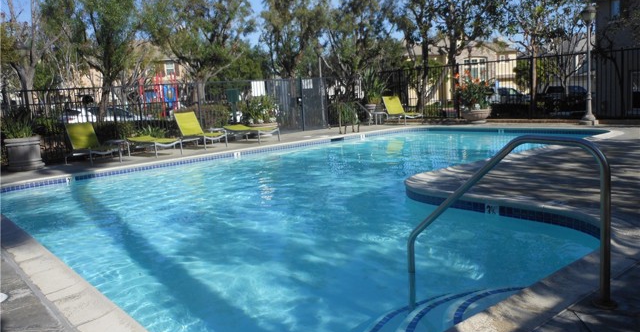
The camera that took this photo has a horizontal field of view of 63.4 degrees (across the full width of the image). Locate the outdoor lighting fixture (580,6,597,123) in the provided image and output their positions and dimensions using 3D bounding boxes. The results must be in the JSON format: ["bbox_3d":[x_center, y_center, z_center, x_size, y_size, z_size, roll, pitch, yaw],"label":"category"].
[{"bbox_3d":[6.388,-2.393,12.317,0.380,2.812,0.380,0,9,27],"label":"outdoor lighting fixture"}]

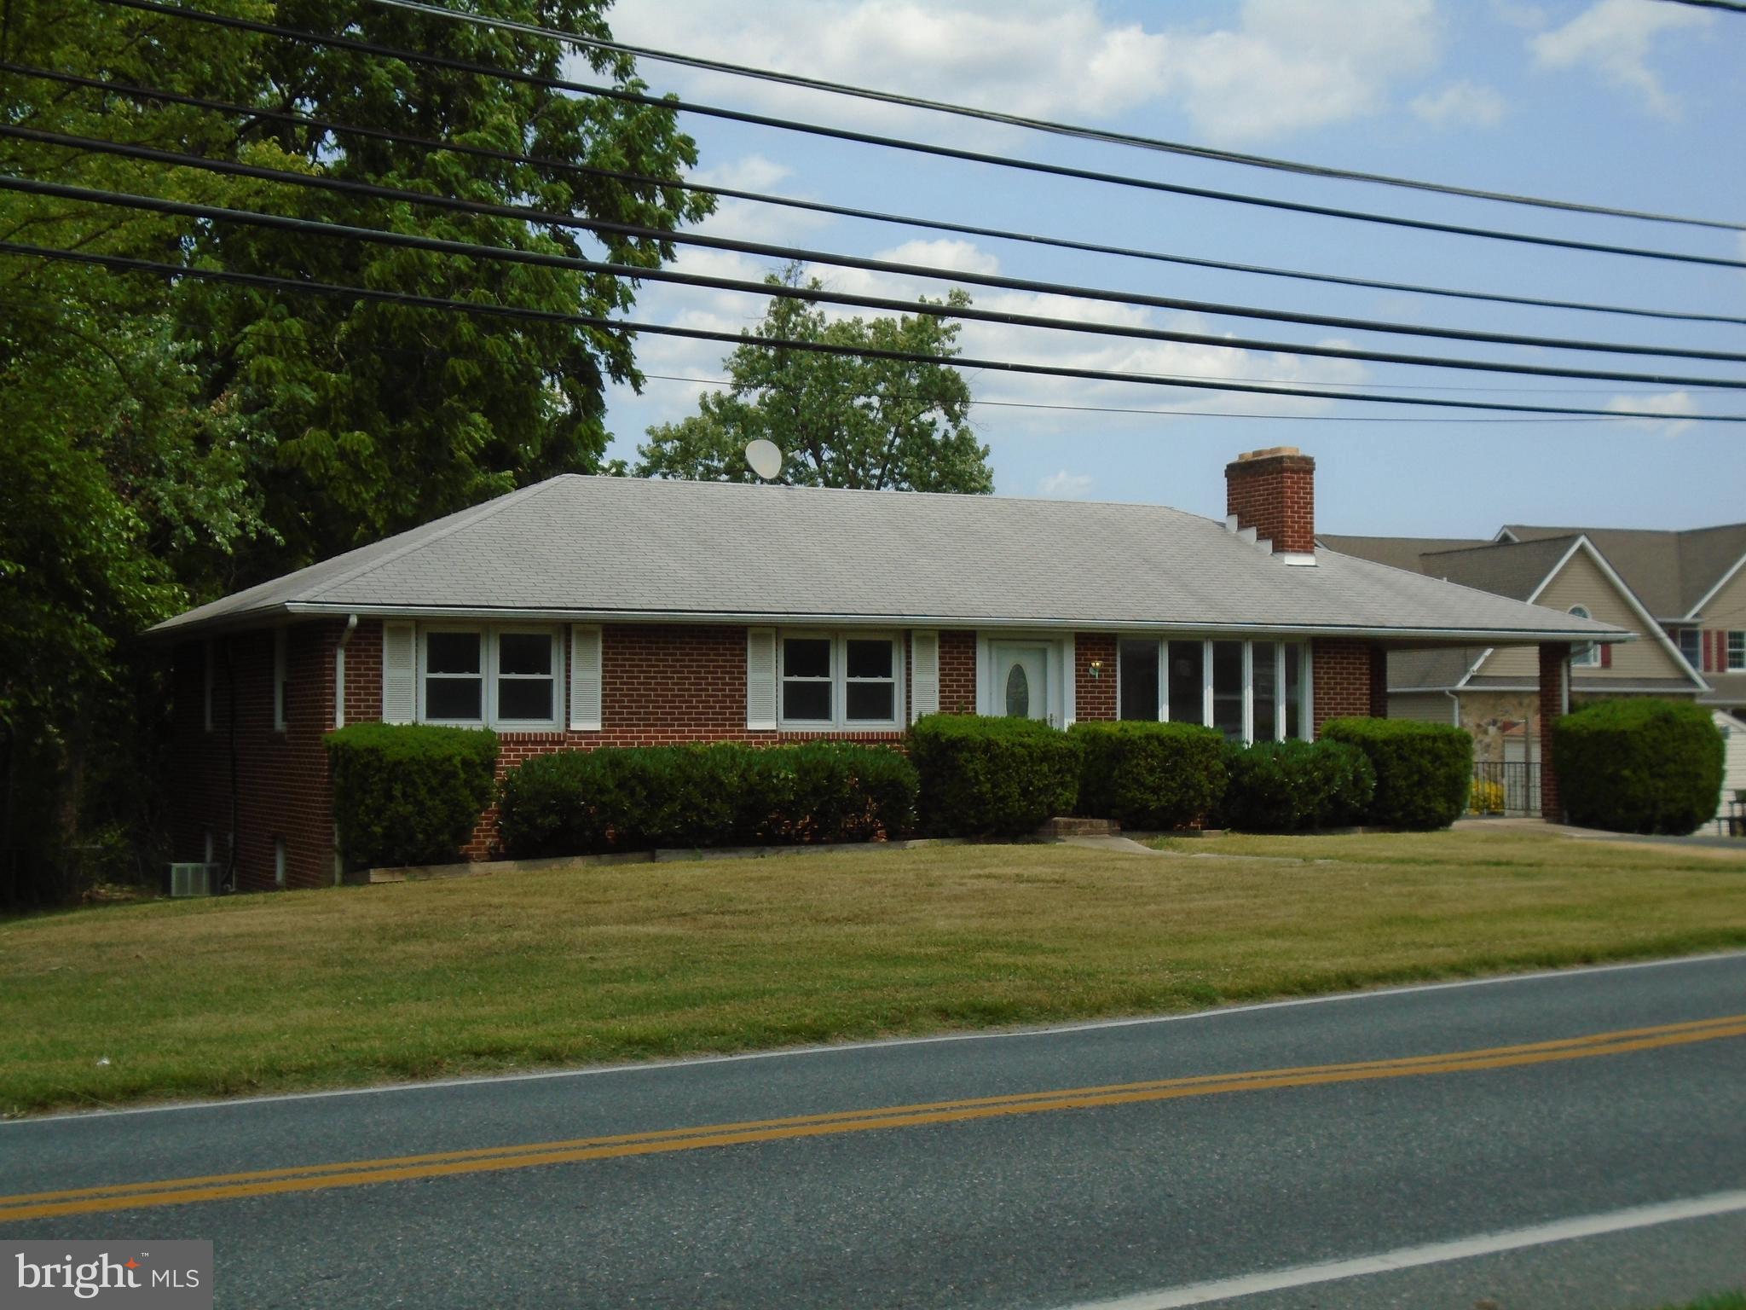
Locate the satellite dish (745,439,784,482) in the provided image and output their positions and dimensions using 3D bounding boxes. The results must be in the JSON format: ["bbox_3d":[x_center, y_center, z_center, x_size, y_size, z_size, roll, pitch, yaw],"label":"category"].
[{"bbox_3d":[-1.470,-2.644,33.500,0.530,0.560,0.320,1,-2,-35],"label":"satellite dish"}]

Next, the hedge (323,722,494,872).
[{"bbox_3d":[-4.872,1.457,26.078,1.560,1.480,1.290,1,-2,-27],"label":"hedge"}]

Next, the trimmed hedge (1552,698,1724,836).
[{"bbox_3d":[10.342,1.495,33.449,1.560,1.800,1.660,1,-2,-27],"label":"trimmed hedge"}]

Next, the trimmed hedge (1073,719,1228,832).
[{"bbox_3d":[3.339,1.444,30.096,1.490,1.310,1.290,1,-2,-27],"label":"trimmed hedge"}]

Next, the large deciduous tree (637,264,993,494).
[{"bbox_3d":[-1.224,-2.226,52.107,8.400,12.050,8.200,1,-2,-27],"label":"large deciduous tree"}]

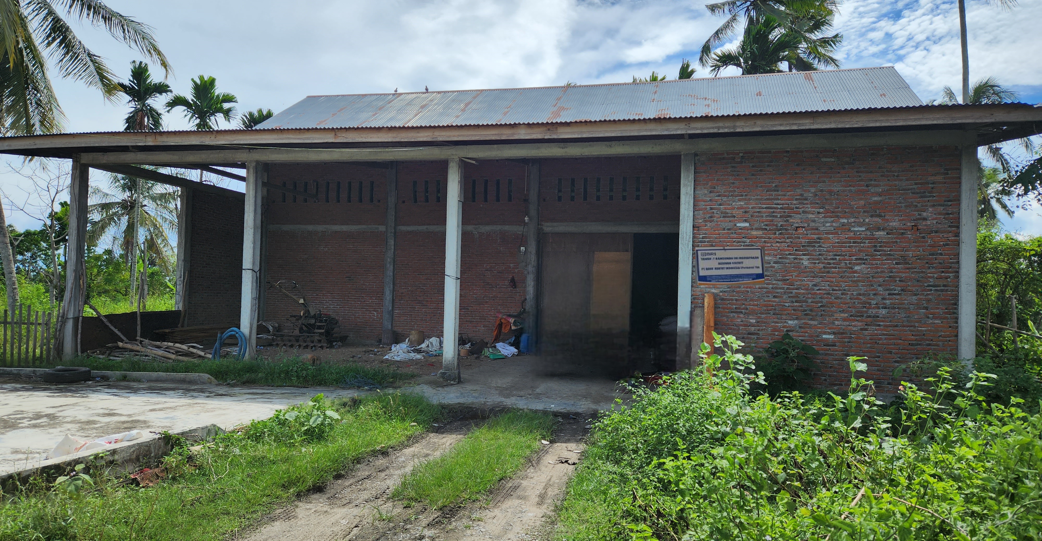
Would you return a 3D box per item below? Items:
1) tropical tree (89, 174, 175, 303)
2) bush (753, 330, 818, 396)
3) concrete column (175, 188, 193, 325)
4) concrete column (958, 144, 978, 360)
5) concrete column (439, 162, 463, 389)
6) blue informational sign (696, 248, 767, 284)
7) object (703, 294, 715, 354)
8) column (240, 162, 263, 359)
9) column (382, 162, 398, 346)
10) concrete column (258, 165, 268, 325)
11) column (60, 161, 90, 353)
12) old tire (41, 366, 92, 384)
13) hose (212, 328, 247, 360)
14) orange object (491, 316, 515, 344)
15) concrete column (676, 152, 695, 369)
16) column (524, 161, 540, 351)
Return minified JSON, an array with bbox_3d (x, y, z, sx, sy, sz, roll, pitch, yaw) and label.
[{"bbox_3d":[-20.212,-1.884,36.000,5.400,7.800,5.400,1,-1,14],"label":"tropical tree"},{"bbox_3d":[3.909,1.412,10.268,0.950,1.050,0.750,1,-1,14],"label":"bush"},{"bbox_3d":[-8.210,-0.116,16.882,0.220,3.810,0.220,1,-1,14],"label":"concrete column"},{"bbox_3d":[6.728,0.057,10.479,0.216,3.899,0.216,1,-2,13],"label":"concrete column"},{"bbox_3d":[-1.205,-0.027,12.322,0.200,3.889,0.200,1,-2,13],"label":"concrete column"},{"bbox_3d":[3.287,-0.072,10.864,1.000,0.560,0.030,-2,-2,14],"label":"blue informational sign"},{"bbox_3d":[2.844,1.071,10.554,0.131,1.433,0.101,1,-2,13],"label":"object"},{"bbox_3d":[-5.156,-0.109,13.253,0.222,3.900,0.202,1,-2,13],"label":"column"},{"bbox_3d":[-3.625,-0.482,19.202,0.251,5.116,0.221,1,-2,13],"label":"column"},{"bbox_3d":[-7.489,-0.566,20.110,0.242,5.125,0.222,1,-2,13],"label":"concrete column"},{"bbox_3d":[-9.058,-0.211,14.106,0.205,4.053,0.205,1,-1,14],"label":"column"},{"bbox_3d":[-7.808,1.795,11.880,0.740,0.190,0.740,1,-2,13],"label":"old tire"},{"bbox_3d":[-5.364,1.407,12.763,0.660,0.720,0.280,1,-1,14],"label":"hose"},{"bbox_3d":[-0.452,1.499,17.505,0.620,0.720,0.400,1,-1,14],"label":"orange object"},{"bbox_3d":[2.649,0.027,11.145,0.200,3.840,0.200,1,-1,14],"label":"concrete column"},{"bbox_3d":[0.290,-0.415,17.790,0.220,5.000,0.220,1,-1,14],"label":"column"}]

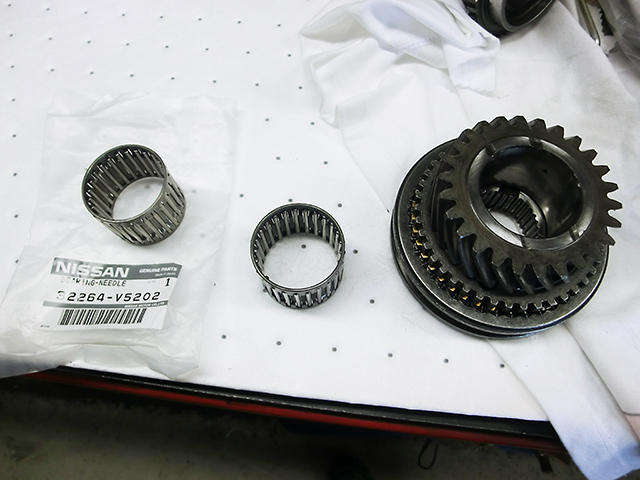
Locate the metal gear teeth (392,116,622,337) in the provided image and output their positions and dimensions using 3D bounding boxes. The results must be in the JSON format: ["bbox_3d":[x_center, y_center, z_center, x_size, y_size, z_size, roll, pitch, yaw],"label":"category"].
[{"bbox_3d":[0.086,-0.010,0.205,0.102,0.052,0.102,0,68,1],"label":"metal gear teeth"}]

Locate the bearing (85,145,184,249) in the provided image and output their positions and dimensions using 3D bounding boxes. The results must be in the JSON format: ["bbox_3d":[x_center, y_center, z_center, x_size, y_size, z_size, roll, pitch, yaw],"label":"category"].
[{"bbox_3d":[-0.095,-0.022,0.230,0.042,0.031,0.042,0,69,1],"label":"bearing"}]

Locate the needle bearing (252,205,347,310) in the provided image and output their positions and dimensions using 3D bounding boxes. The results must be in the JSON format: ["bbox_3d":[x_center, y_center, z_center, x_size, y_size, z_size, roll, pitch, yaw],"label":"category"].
[{"bbox_3d":[-0.009,0.008,0.211,0.042,0.031,0.042,0,68,1],"label":"needle bearing"}]

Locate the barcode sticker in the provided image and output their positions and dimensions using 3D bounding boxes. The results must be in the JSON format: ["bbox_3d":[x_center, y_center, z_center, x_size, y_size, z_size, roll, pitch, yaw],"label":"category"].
[{"bbox_3d":[-0.103,0.027,0.217,0.064,0.003,0.035,1,65,4],"label":"barcode sticker"}]

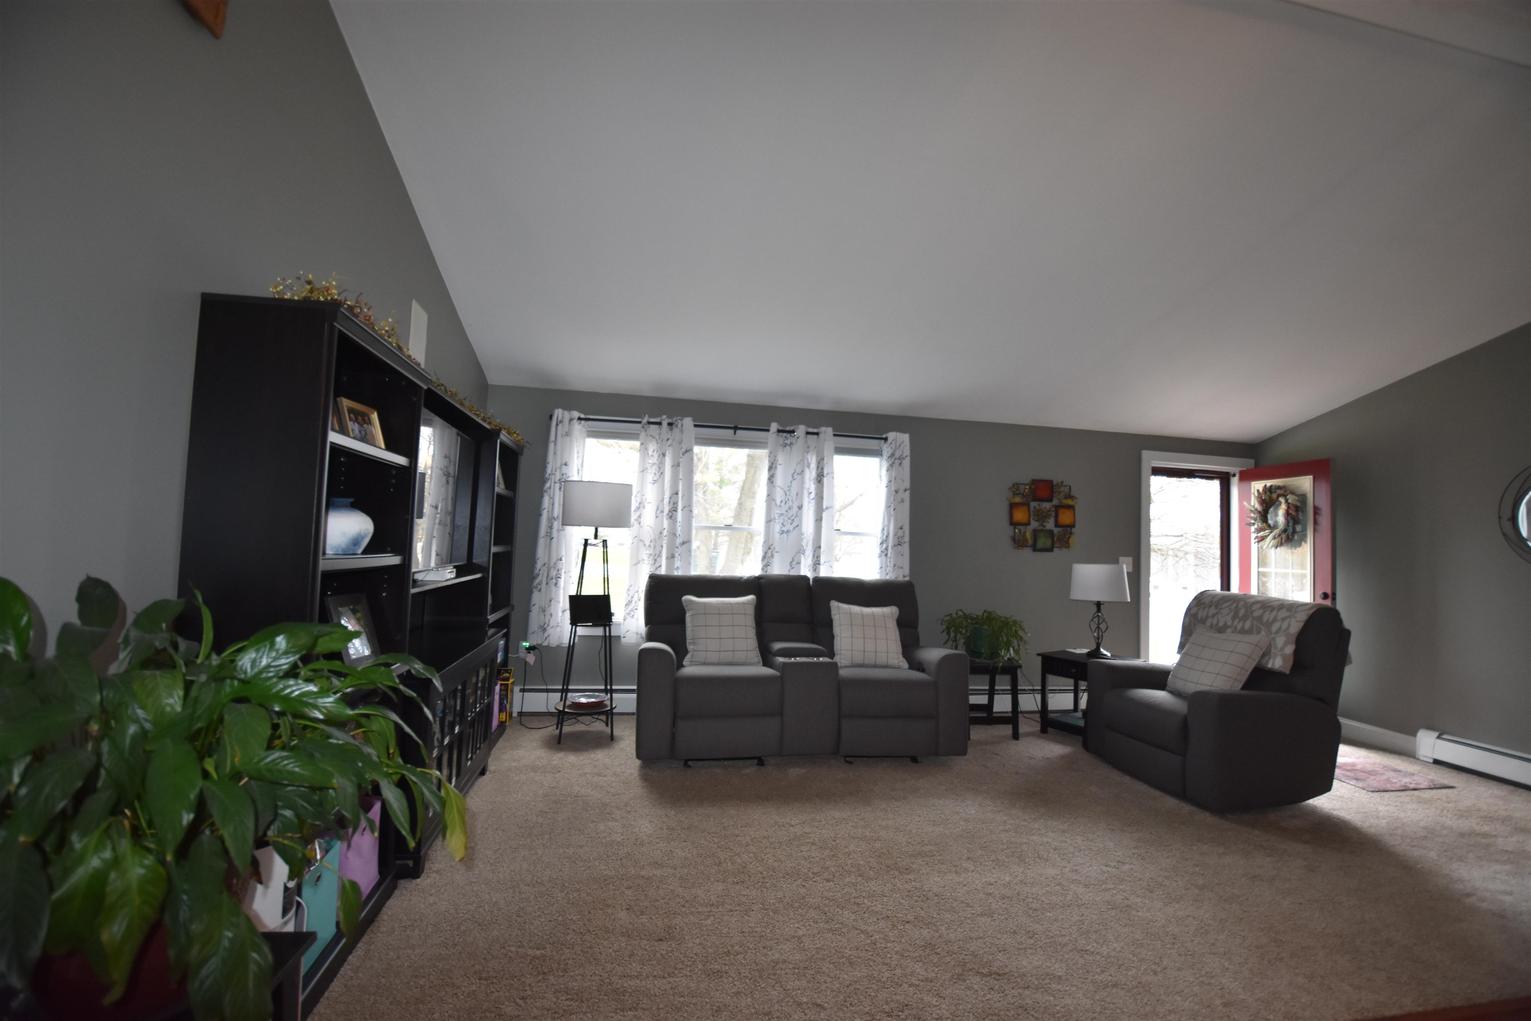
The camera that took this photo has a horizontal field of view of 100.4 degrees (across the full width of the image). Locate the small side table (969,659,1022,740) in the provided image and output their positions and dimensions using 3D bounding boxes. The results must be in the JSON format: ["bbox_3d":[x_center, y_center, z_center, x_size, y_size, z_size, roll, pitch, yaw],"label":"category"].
[{"bbox_3d":[1.496,1.293,4.433,0.400,0.500,0.400,3,-3,-11],"label":"small side table"}]

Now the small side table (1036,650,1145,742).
[{"bbox_3d":[2.251,1.296,4.424,0.450,0.550,0.550,5,-4,-43],"label":"small side table"}]

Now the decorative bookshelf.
[{"bbox_3d":[-1.461,0.438,2.747,0.320,1.800,2.570,3,-3,-11],"label":"decorative bookshelf"}]

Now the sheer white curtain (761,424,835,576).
[{"bbox_3d":[0.237,0.176,4.746,0.520,1.610,0.110,3,-3,-9],"label":"sheer white curtain"}]

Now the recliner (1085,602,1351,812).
[{"bbox_3d":[2.491,0.998,3.577,0.900,1.050,0.960,3,-3,-8],"label":"recliner"}]

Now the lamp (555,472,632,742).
[{"bbox_3d":[-1.117,0.622,4.088,0.430,1.605,0.430,3,-3,-11],"label":"lamp"}]

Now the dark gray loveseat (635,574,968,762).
[{"bbox_3d":[0.163,0.956,4.052,1.880,1.030,0.980,3,-3,-8],"label":"dark gray loveseat"}]

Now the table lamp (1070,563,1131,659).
[{"bbox_3d":[2.368,0.713,4.546,0.390,0.655,0.390,3,-3,-11],"label":"table lamp"}]

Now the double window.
[{"bbox_3d":[-0.246,0.158,4.746,2.380,1.430,0.100,3,-3,-9],"label":"double window"}]

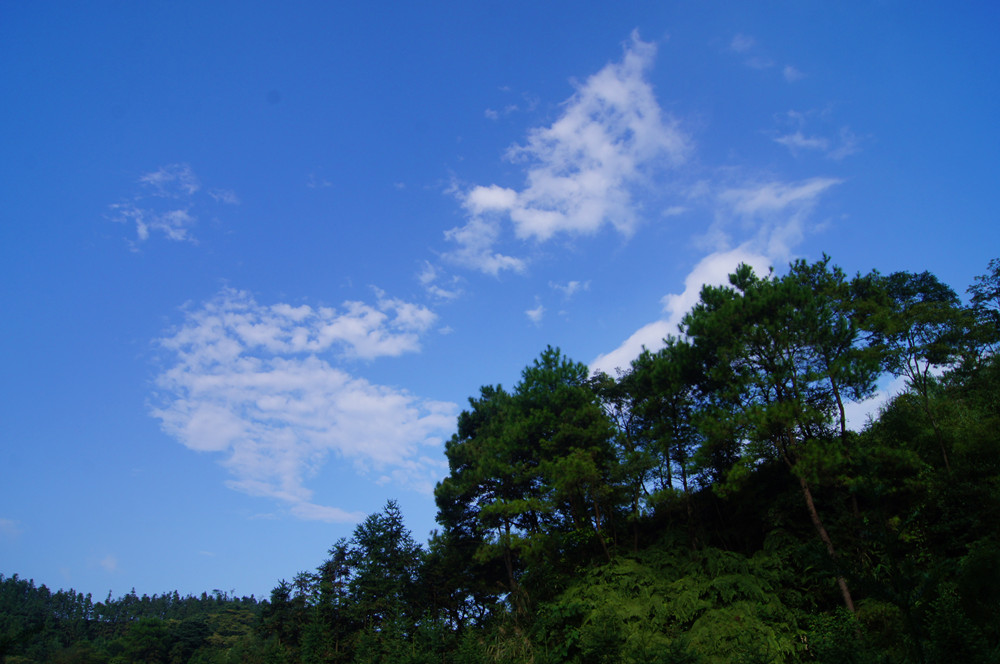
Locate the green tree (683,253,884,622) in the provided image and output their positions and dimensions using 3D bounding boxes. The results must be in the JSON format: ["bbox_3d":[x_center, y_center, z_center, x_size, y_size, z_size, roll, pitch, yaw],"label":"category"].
[{"bbox_3d":[7.731,2.500,20.176,5.130,9.940,4.870,0,-23,0],"label":"green tree"}]

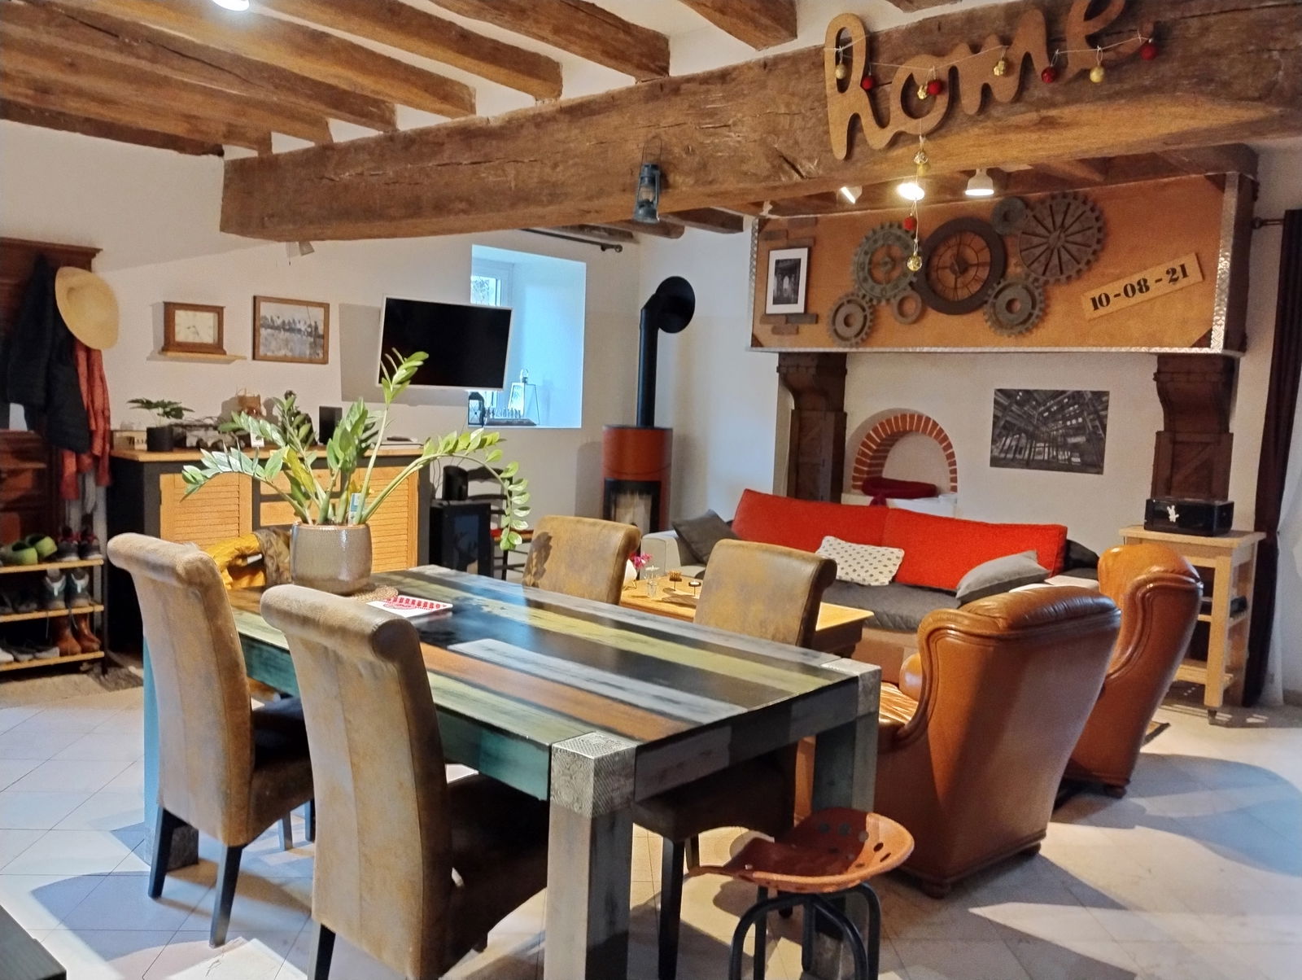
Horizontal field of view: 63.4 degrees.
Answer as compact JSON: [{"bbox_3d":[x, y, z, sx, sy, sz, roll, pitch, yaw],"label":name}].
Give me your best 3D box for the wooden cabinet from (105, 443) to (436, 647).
[{"bbox_3d":[-2.174,0.279,6.236,0.450,1.010,1.849,6,6,40],"label":"wooden cabinet"}]

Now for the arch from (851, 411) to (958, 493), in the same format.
[{"bbox_3d":[1.783,-0.259,7.206,0.779,0.533,0.240,6,6,40],"label":"arch"}]

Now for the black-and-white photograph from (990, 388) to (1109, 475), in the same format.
[{"bbox_3d":[2.451,-0.365,6.492,0.700,0.498,0.020,6,7,39],"label":"black-and-white photograph"}]

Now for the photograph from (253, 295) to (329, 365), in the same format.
[{"bbox_3d":[-2.159,-0.957,6.371,0.030,0.372,0.478,7,7,42],"label":"photograph"}]

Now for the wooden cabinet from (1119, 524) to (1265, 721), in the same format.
[{"bbox_3d":[2.604,0.616,5.132,0.505,0.845,0.560,7,7,41],"label":"wooden cabinet"}]

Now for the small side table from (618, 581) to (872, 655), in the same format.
[{"bbox_3d":[0.299,0.744,4.857,1.220,0.460,0.700,7,7,42],"label":"small side table"}]

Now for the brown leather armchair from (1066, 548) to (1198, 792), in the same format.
[{"bbox_3d":[1.684,0.645,4.206,0.830,0.920,0.740,4,5,22],"label":"brown leather armchair"}]

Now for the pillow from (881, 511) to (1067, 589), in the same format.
[{"bbox_3d":[1.750,0.354,5.880,1.010,0.440,0.170,6,-9,37],"label":"pillow"}]

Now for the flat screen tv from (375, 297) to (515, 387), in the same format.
[{"bbox_3d":[-1.317,-0.927,6.770,0.953,0.552,0.055,-2,16,-44],"label":"flat screen tv"}]

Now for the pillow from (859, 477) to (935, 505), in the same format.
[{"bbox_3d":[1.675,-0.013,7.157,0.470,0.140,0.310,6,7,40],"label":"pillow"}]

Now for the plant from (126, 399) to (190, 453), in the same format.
[{"bbox_3d":[-2.593,-0.341,5.560,0.305,0.280,0.305,7,7,42],"label":"plant"}]

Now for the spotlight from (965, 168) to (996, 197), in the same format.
[{"bbox_3d":[1.281,-1.201,4.100,0.107,0.125,0.107,6,6,37],"label":"spotlight"}]

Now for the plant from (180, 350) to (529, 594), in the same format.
[{"bbox_3d":[-0.904,-0.063,3.303,1.054,0.740,0.720,1,5,-17],"label":"plant"}]

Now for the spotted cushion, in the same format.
[{"bbox_3d":[1.090,0.381,5.620,0.480,0.265,0.120,7,-29,42],"label":"spotted cushion"}]

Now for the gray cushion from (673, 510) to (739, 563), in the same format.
[{"bbox_3d":[0.355,0.290,6.400,0.400,0.125,0.390,-4,51,-47],"label":"gray cushion"}]

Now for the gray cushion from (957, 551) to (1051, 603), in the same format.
[{"bbox_3d":[1.751,0.425,5.325,0.460,0.140,0.390,-15,11,-5],"label":"gray cushion"}]

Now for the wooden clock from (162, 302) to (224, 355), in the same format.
[{"bbox_3d":[-2.526,-0.887,5.830,0.085,0.265,0.337,6,6,40],"label":"wooden clock"}]

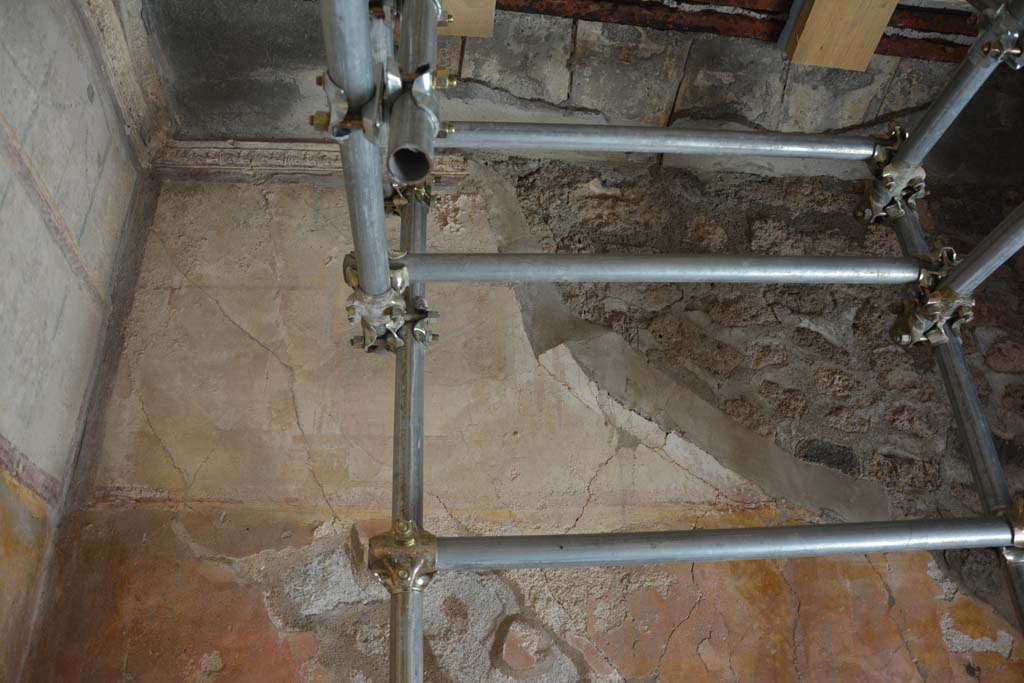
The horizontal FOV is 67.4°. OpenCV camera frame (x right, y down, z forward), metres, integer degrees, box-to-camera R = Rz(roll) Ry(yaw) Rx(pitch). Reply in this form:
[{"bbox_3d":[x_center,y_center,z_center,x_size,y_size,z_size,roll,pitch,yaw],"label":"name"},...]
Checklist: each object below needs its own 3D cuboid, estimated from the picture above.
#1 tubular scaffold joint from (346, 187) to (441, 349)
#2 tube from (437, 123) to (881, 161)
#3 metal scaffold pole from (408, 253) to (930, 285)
[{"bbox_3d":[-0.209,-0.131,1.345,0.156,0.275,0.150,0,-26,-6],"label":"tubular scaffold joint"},{"bbox_3d":[0.269,-0.390,1.485,0.962,0.049,0.049,0,-26,-6],"label":"tube"},{"bbox_3d":[0.280,-0.129,1.364,0.995,0.049,0.049,0,-26,-6],"label":"metal scaffold pole"}]

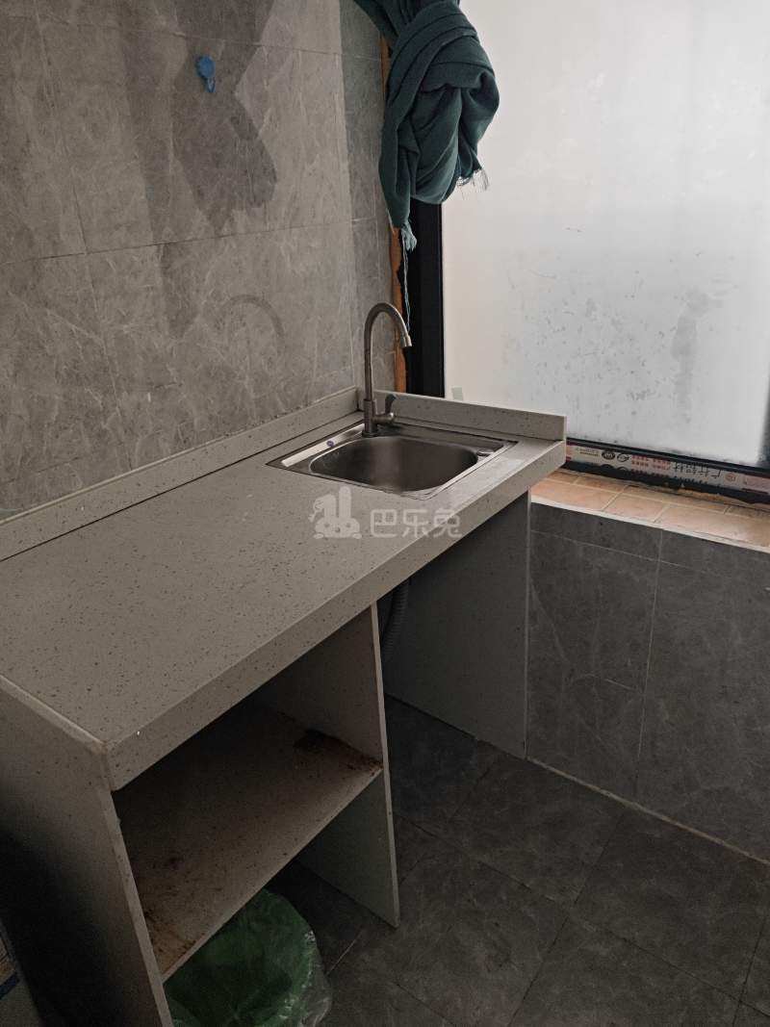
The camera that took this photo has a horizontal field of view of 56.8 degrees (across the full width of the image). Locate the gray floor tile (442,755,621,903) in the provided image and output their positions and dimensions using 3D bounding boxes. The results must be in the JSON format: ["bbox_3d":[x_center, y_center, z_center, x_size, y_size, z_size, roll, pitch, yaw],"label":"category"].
[{"bbox_3d":[0.325,0.661,1.533,0.300,0.010,0.295,15,30,34],"label":"gray floor tile"}]

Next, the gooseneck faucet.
[{"bbox_3d":[0.019,-0.279,1.408,0.072,0.274,0.172,-17,28,-27],"label":"gooseneck faucet"}]

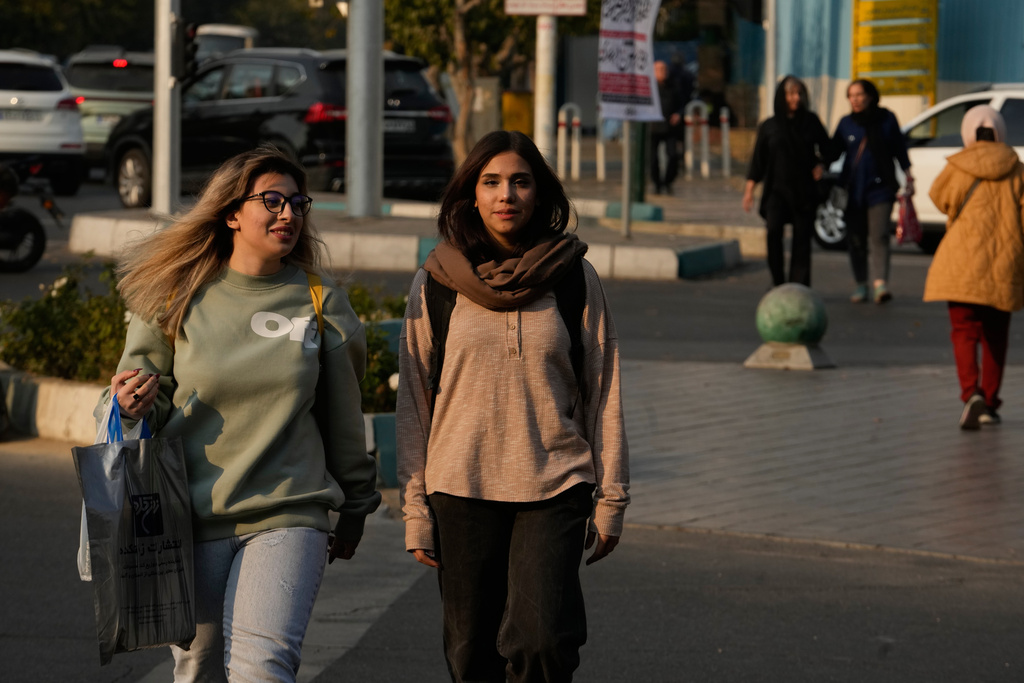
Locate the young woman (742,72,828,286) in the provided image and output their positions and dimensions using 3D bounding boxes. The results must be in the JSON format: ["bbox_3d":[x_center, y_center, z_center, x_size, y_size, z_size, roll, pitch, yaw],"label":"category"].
[{"bbox_3d":[2.022,-1.127,41.900,0.620,1.640,0.380,1,3,5],"label":"young woman"}]

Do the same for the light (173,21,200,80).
[{"bbox_3d":[-3.094,-2.757,54.000,0.240,0.560,0.200,2,3,30],"label":"light"}]

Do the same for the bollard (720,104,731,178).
[{"bbox_3d":[2.702,-2.518,72.000,0.120,0.911,0.120,1,3,0],"label":"bollard"}]

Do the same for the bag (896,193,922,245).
[{"bbox_3d":[2.913,-0.901,41.700,0.200,0.370,0.130,1,3,0],"label":"bag"}]

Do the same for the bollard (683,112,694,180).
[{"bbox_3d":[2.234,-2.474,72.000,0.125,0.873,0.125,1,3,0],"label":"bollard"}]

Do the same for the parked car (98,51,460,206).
[{"bbox_3d":[-2.530,-2.263,60.966,1.860,1.746,4.700,-1,4,-35],"label":"parked car"}]

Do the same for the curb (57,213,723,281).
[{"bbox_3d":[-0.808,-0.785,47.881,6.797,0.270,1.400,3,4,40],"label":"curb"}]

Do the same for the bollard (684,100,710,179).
[{"bbox_3d":[2.344,-2.547,72.000,0.323,1.006,0.120,0,3,-6],"label":"bollard"}]

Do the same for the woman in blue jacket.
[{"bbox_3d":[2.640,-1.105,41.900,0.580,1.630,0.400,1,3,7],"label":"woman in blue jacket"}]

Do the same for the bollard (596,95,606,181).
[{"bbox_3d":[1.219,-2.765,77.500,0.120,1.150,0.120,1,3,0],"label":"bollard"}]

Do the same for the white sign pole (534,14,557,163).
[{"bbox_3d":[0.408,-4.778,70.850,0.240,6.000,0.240,1,3,0],"label":"white sign pole"}]

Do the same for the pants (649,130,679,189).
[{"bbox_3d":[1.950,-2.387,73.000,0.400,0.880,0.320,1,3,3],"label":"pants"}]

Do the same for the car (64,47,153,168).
[{"bbox_3d":[-5.157,-3.057,77.205,1.860,1.700,4.500,1,3,0],"label":"car"}]

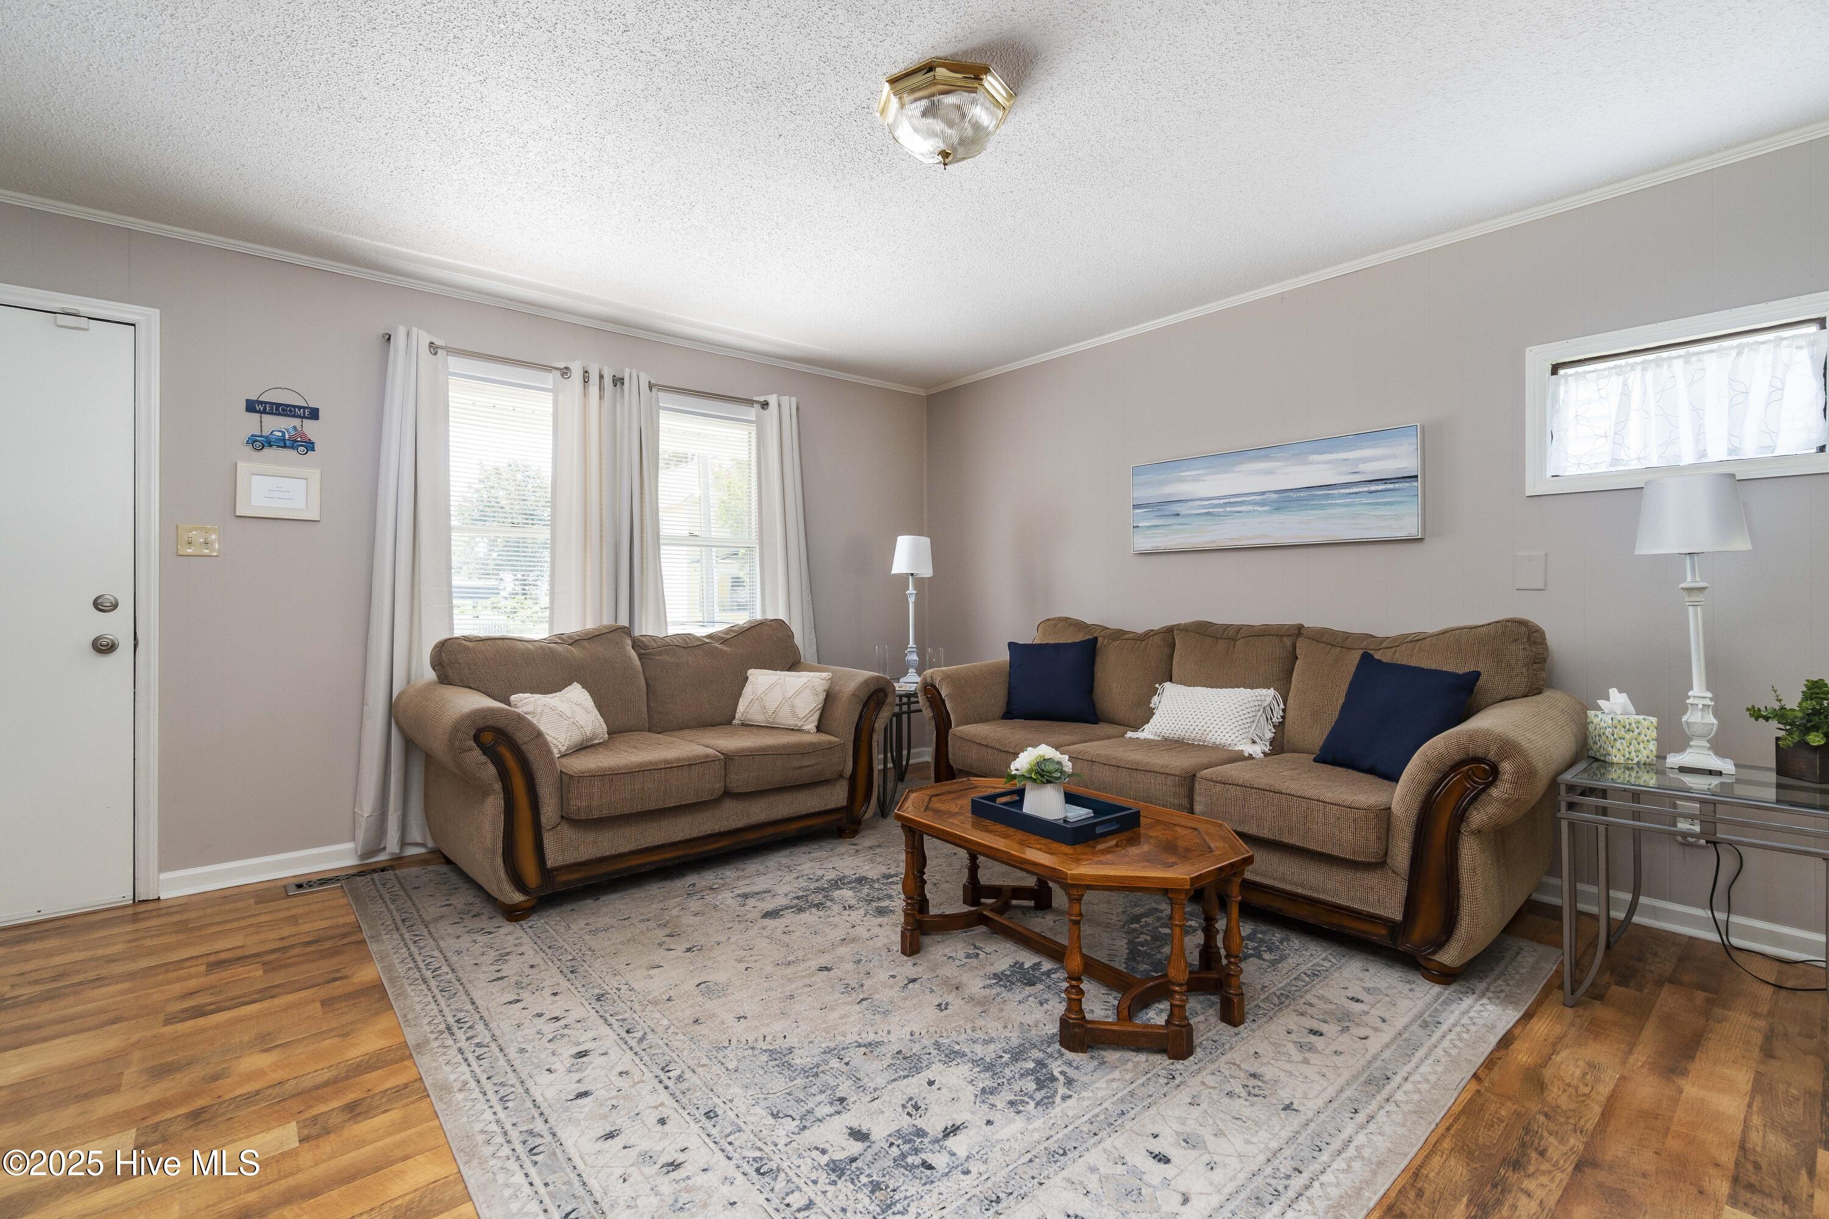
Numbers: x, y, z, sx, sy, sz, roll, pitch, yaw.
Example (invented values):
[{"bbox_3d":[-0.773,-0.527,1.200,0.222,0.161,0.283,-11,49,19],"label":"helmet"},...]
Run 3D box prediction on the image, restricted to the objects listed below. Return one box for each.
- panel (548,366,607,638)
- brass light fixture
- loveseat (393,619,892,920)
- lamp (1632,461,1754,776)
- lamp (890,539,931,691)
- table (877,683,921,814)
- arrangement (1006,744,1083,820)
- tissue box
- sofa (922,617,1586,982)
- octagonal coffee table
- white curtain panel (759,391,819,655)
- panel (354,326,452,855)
[{"bbox_3d":[-1.563,-0.069,3.570,0.275,2.135,0.125,-1,1,-40],"label":"panel"},{"bbox_3d":[0.087,-1.276,2.065,0.350,0.167,0.350,0,1,-10],"label":"brass light fixture"},{"bbox_3d":[-1.106,0.540,3.362,1.865,0.985,0.920,-1,1,-40],"label":"loveseat"},{"bbox_3d":[2.205,0.030,2.151,0.225,0.832,0.225,-1,1,-44],"label":"lamp"},{"bbox_3d":[-0.016,-0.005,4.290,0.225,0.835,0.225,0,1,0],"label":"lamp"},{"bbox_3d":[-0.110,0.718,4.112,0.550,0.605,0.550,-1,1,-42],"label":"table"},{"bbox_3d":[0.386,0.506,2.258,0.215,0.213,0.185,0,1,20],"label":"arrangement"},{"bbox_3d":[2.095,0.376,2.261,0.118,0.138,0.112,0,1,10],"label":"tissue box"},{"bbox_3d":[1.183,0.540,3.167,0.930,0.990,2.365,-1,1,-41],"label":"sofa"},{"bbox_3d":[0.427,0.837,2.286,0.680,0.425,1.055,-1,1,-40],"label":"octagonal coffee table"},{"bbox_3d":[-0.695,-0.080,4.298,0.435,2.135,0.125,-1,1,-40],"label":"white curtain panel"},{"bbox_3d":[-2.092,-0.062,3.126,0.328,2.135,0.125,-1,1,-40],"label":"panel"}]

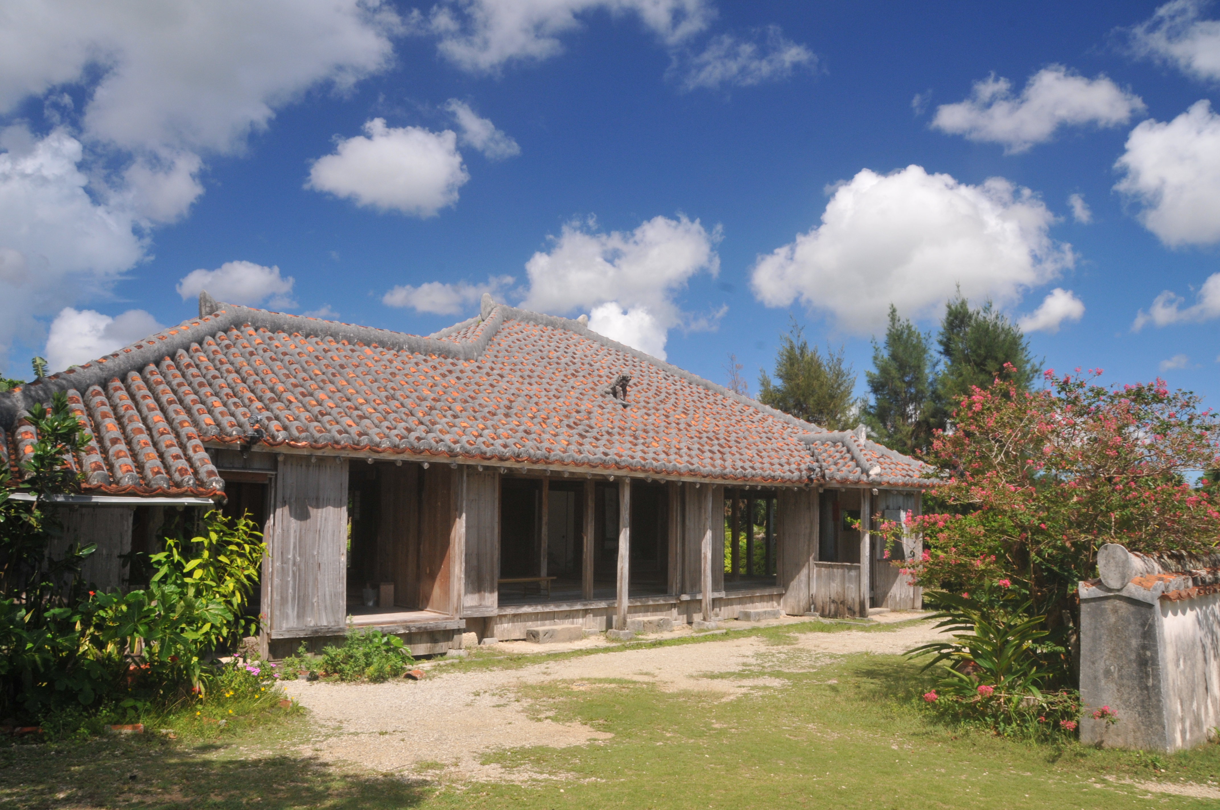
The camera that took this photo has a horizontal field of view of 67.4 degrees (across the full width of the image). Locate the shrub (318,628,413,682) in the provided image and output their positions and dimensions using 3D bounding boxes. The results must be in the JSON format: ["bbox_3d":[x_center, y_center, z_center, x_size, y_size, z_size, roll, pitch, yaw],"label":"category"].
[{"bbox_3d":[-2.369,2.392,8.926,0.910,0.450,0.720,1,-7,0],"label":"shrub"}]

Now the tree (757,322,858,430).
[{"bbox_3d":[6.213,1.173,28.541,3.146,7.755,3.100,1,-7,0],"label":"tree"}]

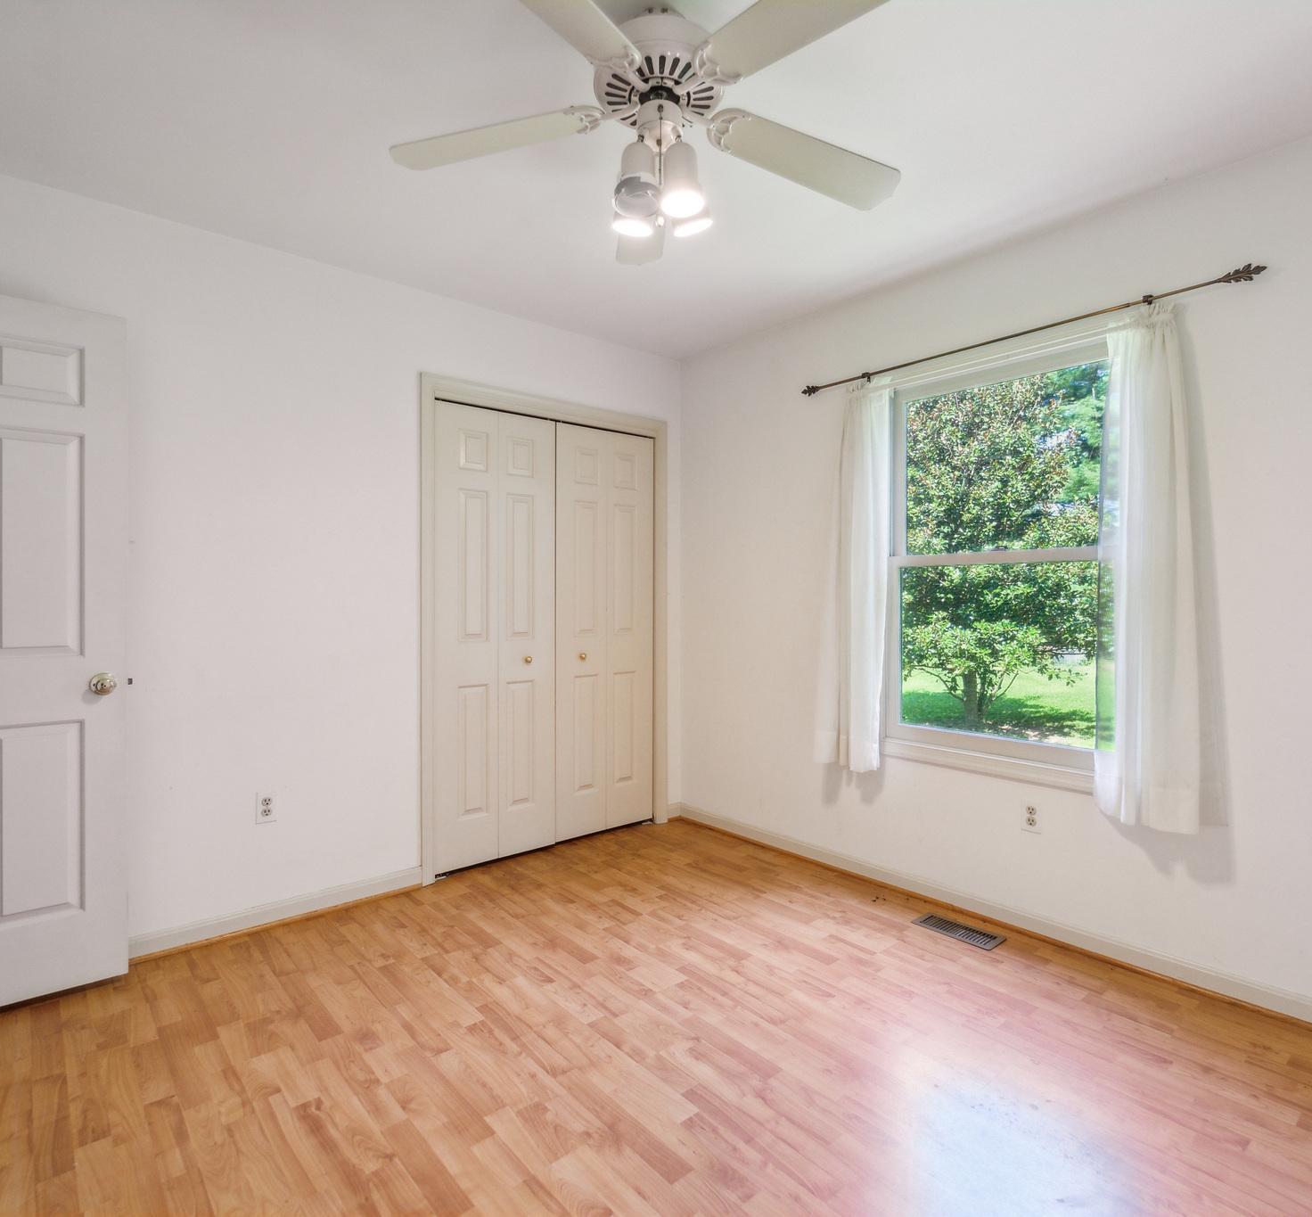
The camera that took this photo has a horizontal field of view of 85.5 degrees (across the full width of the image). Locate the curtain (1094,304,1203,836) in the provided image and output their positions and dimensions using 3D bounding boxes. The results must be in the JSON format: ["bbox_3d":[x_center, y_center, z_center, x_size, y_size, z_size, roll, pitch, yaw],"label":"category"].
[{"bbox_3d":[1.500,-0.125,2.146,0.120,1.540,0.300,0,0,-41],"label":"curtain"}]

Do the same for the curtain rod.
[{"bbox_3d":[1.181,-0.949,2.567,0.075,0.048,1.590,0,1,-41],"label":"curtain rod"}]

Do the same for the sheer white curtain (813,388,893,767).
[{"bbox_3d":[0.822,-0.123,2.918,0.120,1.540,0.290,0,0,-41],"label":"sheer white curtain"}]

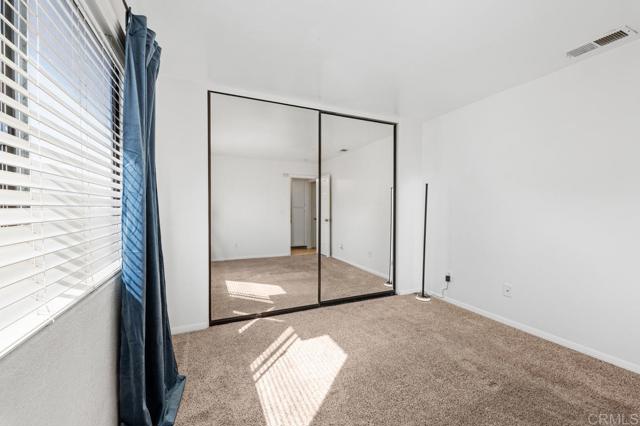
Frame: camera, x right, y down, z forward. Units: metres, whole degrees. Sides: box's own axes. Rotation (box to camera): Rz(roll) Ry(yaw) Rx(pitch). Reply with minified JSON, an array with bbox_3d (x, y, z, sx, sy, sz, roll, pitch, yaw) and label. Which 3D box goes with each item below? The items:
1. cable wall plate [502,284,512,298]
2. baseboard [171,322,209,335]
[{"bbox_3d":[1.910,0.800,2.536,0.012,0.117,0.072,0,2,-26],"label":"cable wall plate"},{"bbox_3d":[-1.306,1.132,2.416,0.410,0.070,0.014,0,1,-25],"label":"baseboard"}]

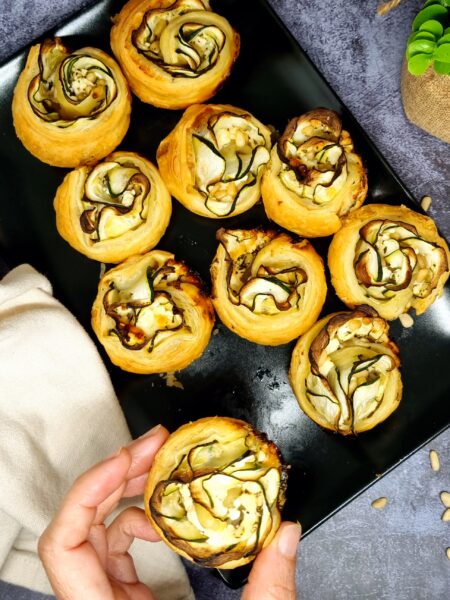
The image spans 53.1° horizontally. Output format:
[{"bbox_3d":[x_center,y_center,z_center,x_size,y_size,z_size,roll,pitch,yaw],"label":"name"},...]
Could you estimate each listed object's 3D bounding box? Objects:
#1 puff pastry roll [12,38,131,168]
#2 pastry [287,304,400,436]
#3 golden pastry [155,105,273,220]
[{"bbox_3d":[-0.092,-0.118,0.277,0.069,0.041,0.075,0,82,0],"label":"puff pastry roll"},{"bbox_3d":[0.066,0.039,0.255,0.062,0.041,0.067,0,82,0],"label":"pastry"},{"bbox_3d":[-0.006,-0.082,0.272,0.067,0.041,0.066,0,82,0],"label":"golden pastry"}]

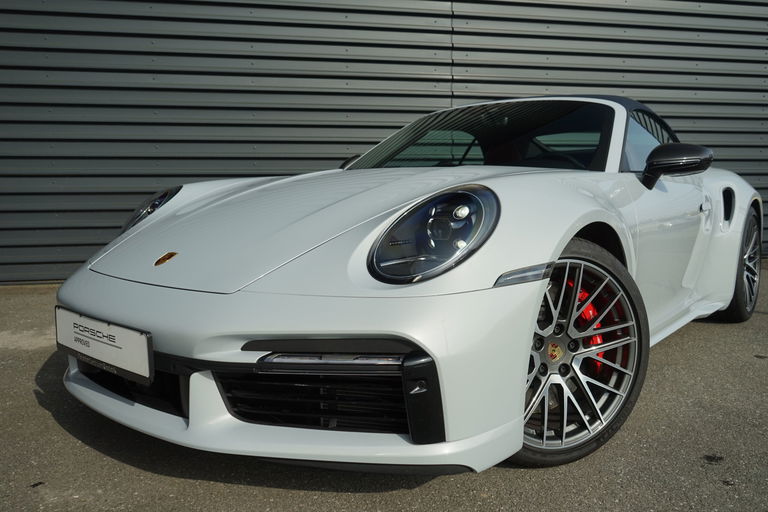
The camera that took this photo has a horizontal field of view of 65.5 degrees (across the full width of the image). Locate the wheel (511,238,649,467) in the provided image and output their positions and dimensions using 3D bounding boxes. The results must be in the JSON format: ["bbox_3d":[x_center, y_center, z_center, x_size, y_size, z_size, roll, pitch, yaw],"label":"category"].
[{"bbox_3d":[0.472,0.268,1.795,0.686,0.686,0.260,-3,7,-22],"label":"wheel"}]

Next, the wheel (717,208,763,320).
[{"bbox_3d":[2.059,0.034,3.646,0.310,0.720,0.720,5,9,40],"label":"wheel"}]

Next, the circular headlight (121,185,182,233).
[{"bbox_3d":[-0.960,-0.169,2.387,0.260,0.230,0.350,5,9,40],"label":"circular headlight"}]

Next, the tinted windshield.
[{"bbox_3d":[0.402,-0.567,2.850,1.380,0.390,0.790,5,9,40],"label":"tinted windshield"}]

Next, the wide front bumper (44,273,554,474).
[{"bbox_3d":[-0.503,0.232,1.861,1.800,0.480,0.770,5,9,40],"label":"wide front bumper"}]

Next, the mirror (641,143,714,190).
[{"bbox_3d":[1.185,-0.362,2.419,0.250,0.185,0.160,5,9,40],"label":"mirror"}]

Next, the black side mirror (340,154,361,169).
[{"bbox_3d":[-0.175,-0.489,3.560,0.250,0.185,0.160,5,9,40],"label":"black side mirror"}]

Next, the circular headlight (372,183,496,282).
[{"bbox_3d":[0.133,-0.067,1.471,0.260,0.230,0.350,5,9,40],"label":"circular headlight"}]

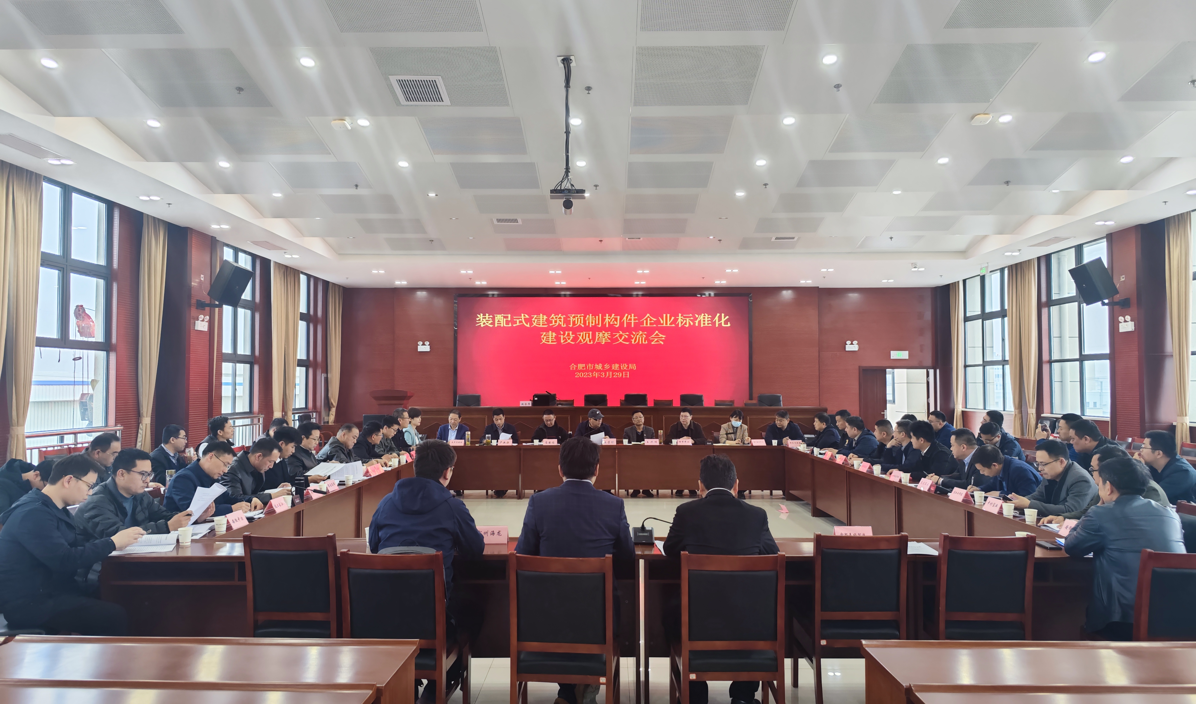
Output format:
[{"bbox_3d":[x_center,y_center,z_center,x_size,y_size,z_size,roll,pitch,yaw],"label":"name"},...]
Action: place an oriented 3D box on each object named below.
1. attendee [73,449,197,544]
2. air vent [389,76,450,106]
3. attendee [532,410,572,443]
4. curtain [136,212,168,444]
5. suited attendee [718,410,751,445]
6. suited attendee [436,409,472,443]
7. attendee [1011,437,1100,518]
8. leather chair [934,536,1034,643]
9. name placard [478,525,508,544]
[{"bbox_3d":[-2.680,1.185,4.650,0.840,1.240,0.570,0,-2,2],"label":"attendee"},{"bbox_3d":[-1.395,-2.055,6.257,0.400,0.060,0.400,0,-15,1],"label":"air vent"},{"bbox_3d":[-0.706,1.481,11.936,0.600,1.255,0.780,0,-2,-4],"label":"attendee"},{"bbox_3d":[-5.940,0.122,10.600,0.210,3.800,0.620,0,-2,1],"label":"curtain"},{"bbox_3d":[2.020,1.481,11.750,0.500,1.240,0.800,0,-2,3],"label":"suited attendee"},{"bbox_3d":[-2.176,1.489,11.961,0.560,1.240,0.780,0,-2,-1],"label":"suited attendee"},{"bbox_3d":[3.070,1.216,5.400,0.800,1.240,0.560,0,-2,-2],"label":"attendee"},{"bbox_3d":[1.917,1.354,4.100,0.465,0.920,0.485,0,-2,3],"label":"leather chair"},{"bbox_3d":[-0.607,1.015,4.430,0.205,0.092,0.085,0,-2,0],"label":"name placard"}]

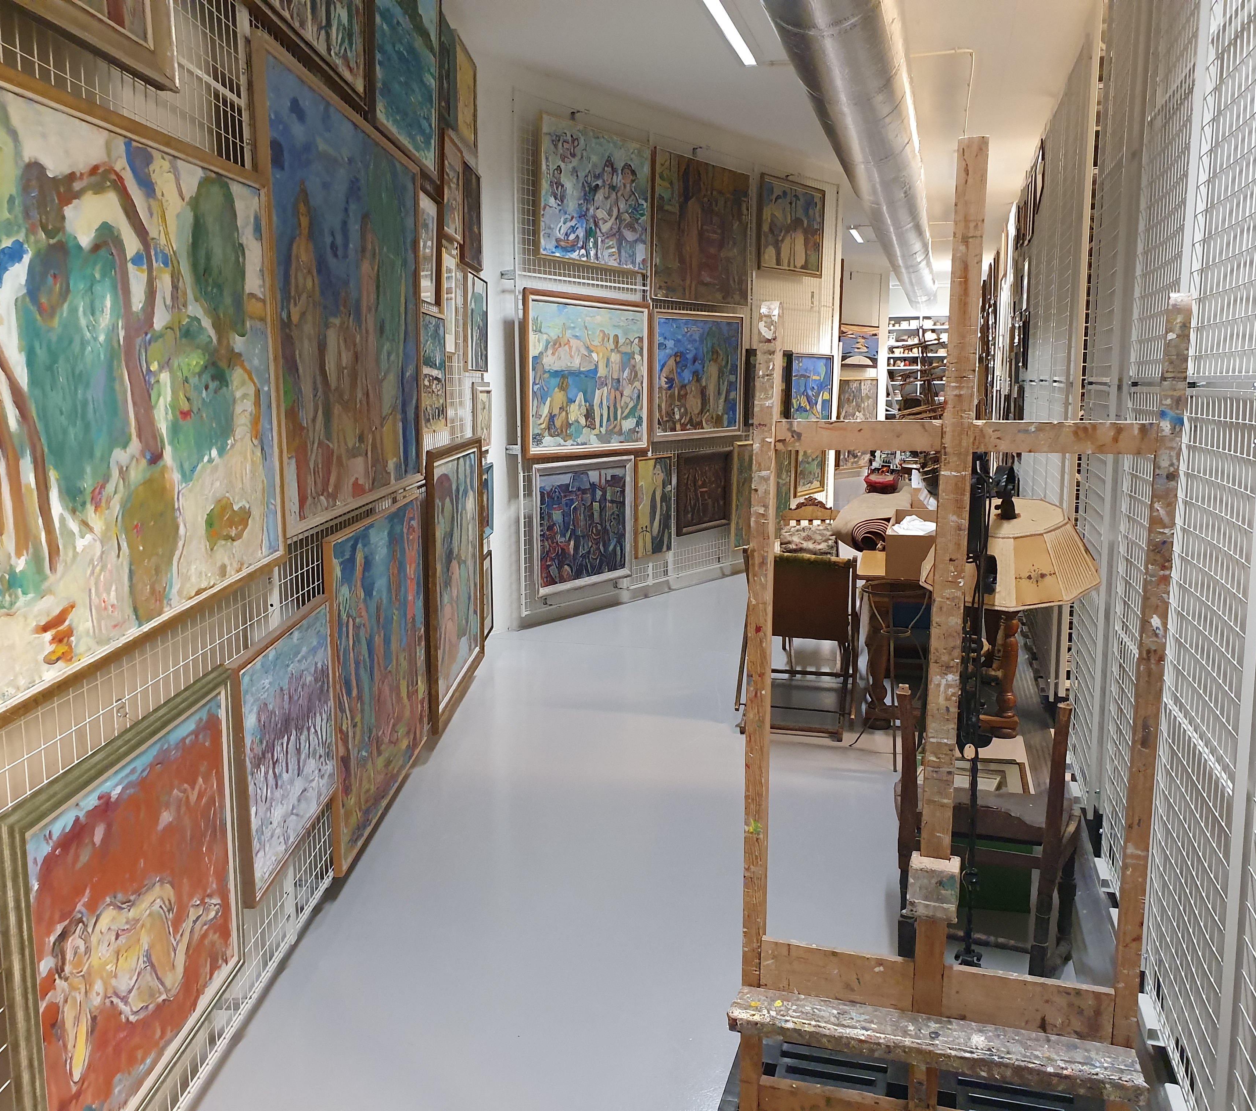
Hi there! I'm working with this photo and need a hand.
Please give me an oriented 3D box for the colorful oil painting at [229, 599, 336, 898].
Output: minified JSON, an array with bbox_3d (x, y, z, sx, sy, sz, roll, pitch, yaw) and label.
[{"bbox_3d":[-0.896,0.480,2.941,0.037,0.574,0.740,0,9,0],"label":"colorful oil painting"}]

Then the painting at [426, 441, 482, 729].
[{"bbox_3d":[-0.853,0.072,5.634,0.040,1.250,1.447,0,9,1],"label":"painting"}]

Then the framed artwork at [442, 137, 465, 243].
[{"bbox_3d":[-0.848,-1.757,5.353,0.025,0.461,0.541,0,9,1],"label":"framed artwork"}]

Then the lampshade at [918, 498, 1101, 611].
[{"bbox_3d":[1.162,-0.027,3.400,0.531,0.194,0.531,-7,20,3],"label":"lampshade"}]

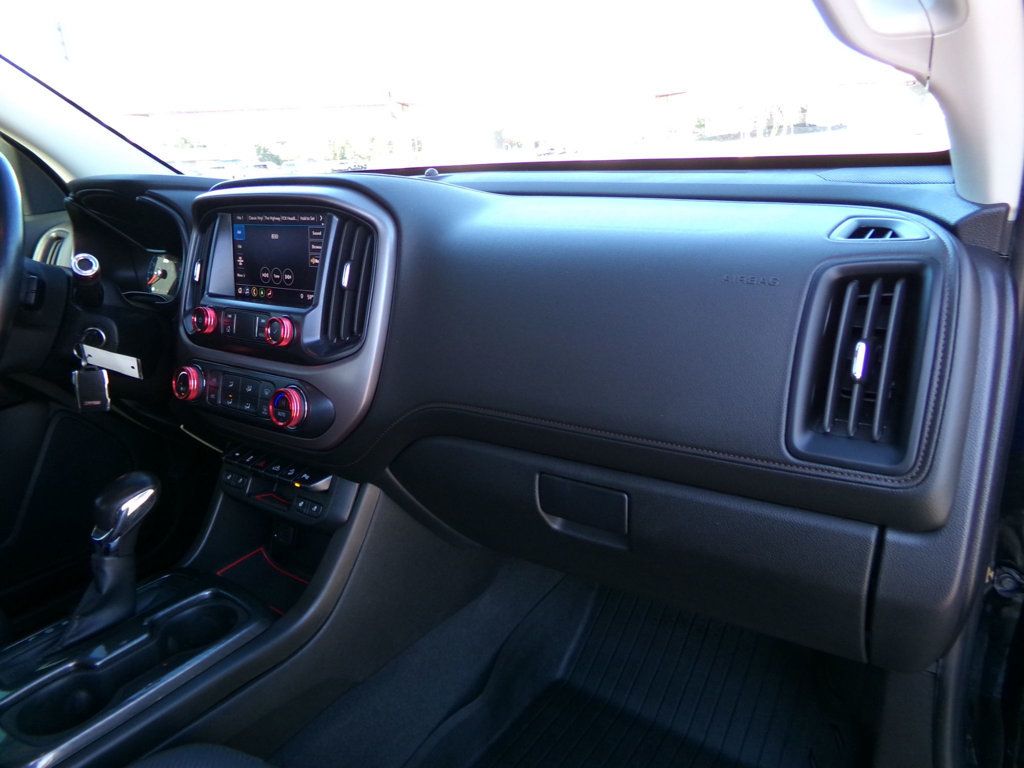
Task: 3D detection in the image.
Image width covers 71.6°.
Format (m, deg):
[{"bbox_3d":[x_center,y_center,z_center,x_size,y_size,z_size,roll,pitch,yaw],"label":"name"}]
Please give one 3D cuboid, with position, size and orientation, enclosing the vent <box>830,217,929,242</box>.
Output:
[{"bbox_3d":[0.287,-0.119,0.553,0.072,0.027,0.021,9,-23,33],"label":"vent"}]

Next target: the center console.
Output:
[{"bbox_3d":[-0.292,-0.089,0.845,0.365,0.280,0.090,9,7,33],"label":"center console"}]

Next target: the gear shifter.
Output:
[{"bbox_3d":[-0.455,0.187,0.790,0.052,0.155,0.110,9,8,33],"label":"gear shifter"}]

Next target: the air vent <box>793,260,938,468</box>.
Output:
[{"bbox_3d":[0.274,-0.015,0.557,0.092,0.160,0.045,11,6,37],"label":"air vent"}]

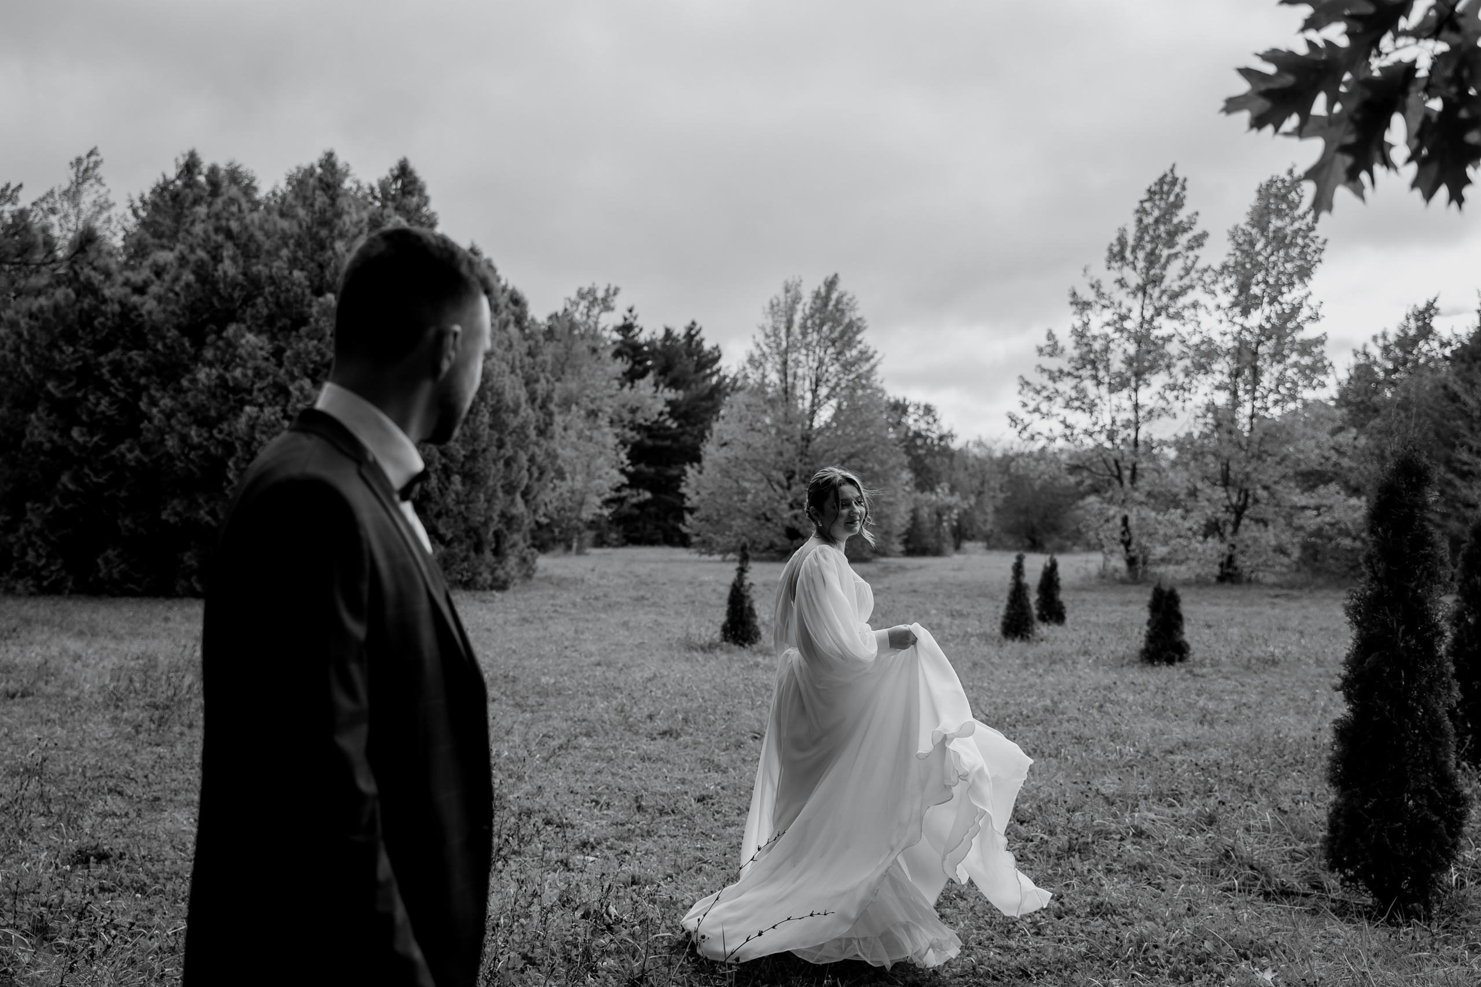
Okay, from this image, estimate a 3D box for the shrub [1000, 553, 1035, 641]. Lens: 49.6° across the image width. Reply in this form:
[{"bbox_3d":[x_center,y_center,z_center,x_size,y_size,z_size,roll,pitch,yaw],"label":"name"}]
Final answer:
[{"bbox_3d":[3.610,1.348,20.900,0.452,1.145,0.452,0,-1,0],"label":"shrub"}]

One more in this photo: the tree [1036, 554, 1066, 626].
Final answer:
[{"bbox_3d":[4.669,1.448,24.200,0.454,1.064,0.454,0,-1,0],"label":"tree"}]

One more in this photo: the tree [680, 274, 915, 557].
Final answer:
[{"bbox_3d":[2.285,-2.998,64.000,9.139,11.392,9.139,0,-1,0],"label":"tree"}]

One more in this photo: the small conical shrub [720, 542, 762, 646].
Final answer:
[{"bbox_3d":[0.007,1.260,20.100,0.522,1.318,0.522,0,-1,0],"label":"small conical shrub"}]

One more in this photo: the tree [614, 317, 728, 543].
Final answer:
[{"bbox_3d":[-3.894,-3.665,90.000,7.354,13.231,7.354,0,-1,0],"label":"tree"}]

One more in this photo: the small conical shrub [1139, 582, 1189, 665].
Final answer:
[{"bbox_3d":[4.599,1.411,17.400,0.552,0.903,0.552,0,-1,0],"label":"small conical shrub"}]

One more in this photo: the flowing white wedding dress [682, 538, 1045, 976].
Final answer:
[{"bbox_3d":[0.454,0.885,5.750,1.300,1.480,0.950,0,-1,-18],"label":"flowing white wedding dress"}]

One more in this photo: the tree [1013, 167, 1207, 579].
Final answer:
[{"bbox_3d":[10.023,-3.276,43.500,5.459,11.160,5.459,0,-1,0],"label":"tree"}]

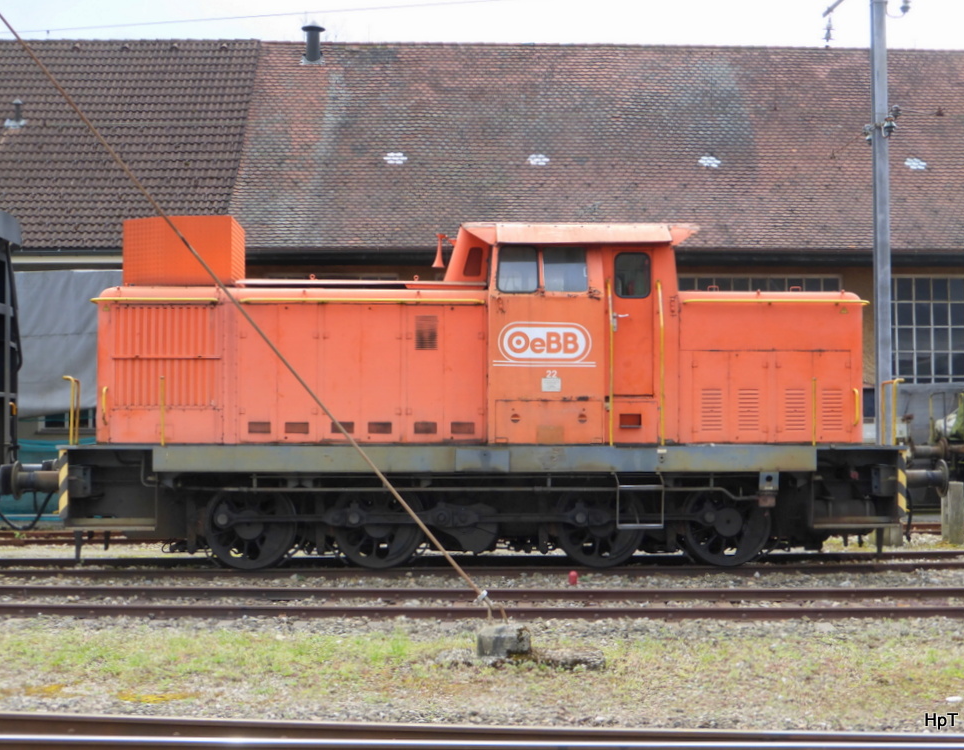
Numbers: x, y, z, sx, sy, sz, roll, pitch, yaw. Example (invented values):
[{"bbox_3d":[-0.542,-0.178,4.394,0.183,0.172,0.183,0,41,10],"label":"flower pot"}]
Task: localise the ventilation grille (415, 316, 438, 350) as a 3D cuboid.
[{"bbox_3d":[-0.646,-0.482,15.466,0.267,0.408,0.030,0,-2,-3],"label":"ventilation grille"}]

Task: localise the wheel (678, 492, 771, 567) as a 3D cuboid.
[{"bbox_3d":[2.892,1.725,15.716,1.090,1.090,0.160,0,-2,-3],"label":"wheel"}]

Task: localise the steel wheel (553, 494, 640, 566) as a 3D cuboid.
[{"bbox_3d":[1.394,1.726,15.644,1.090,1.090,0.160,0,-2,-3],"label":"steel wheel"}]

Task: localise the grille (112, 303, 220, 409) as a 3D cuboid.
[{"bbox_3d":[-3.664,-0.217,15.408,1.232,1.190,0.060,0,-2,-2],"label":"grille"}]

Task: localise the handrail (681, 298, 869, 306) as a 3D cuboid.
[{"bbox_3d":[3.434,-0.854,15.591,2.210,0.055,0.140,0,-2,-3],"label":"handrail"}]

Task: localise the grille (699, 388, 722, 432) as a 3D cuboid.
[{"bbox_3d":[2.691,0.414,15.604,0.268,0.511,0.030,0,-2,-2],"label":"grille"}]

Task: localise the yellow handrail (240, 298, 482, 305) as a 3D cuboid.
[{"bbox_3d":[-1.369,-0.853,15.359,2.816,0.055,0.140,0,-2,-3],"label":"yellow handrail"}]

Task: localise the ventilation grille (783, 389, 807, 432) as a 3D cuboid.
[{"bbox_3d":[3.683,0.415,15.635,0.273,0.512,0.030,0,-2,-2],"label":"ventilation grille"}]

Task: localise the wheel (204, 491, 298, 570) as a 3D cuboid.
[{"bbox_3d":[-2.718,1.757,15.622,1.120,1.120,0.160,0,-2,-2],"label":"wheel"}]

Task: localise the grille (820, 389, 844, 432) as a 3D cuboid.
[{"bbox_3d":[4.121,0.415,15.649,0.273,0.512,0.030,0,-2,-2],"label":"grille"}]

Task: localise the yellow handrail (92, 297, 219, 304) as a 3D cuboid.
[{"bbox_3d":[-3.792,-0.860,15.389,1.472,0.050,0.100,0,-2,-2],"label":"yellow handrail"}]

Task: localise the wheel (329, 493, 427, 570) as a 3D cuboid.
[{"bbox_3d":[-1.203,1.728,15.518,1.090,1.090,0.160,0,-2,-3],"label":"wheel"}]

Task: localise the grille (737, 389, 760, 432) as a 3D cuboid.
[{"bbox_3d":[3.131,0.414,15.618,0.255,0.499,0.030,0,-2,-3],"label":"grille"}]

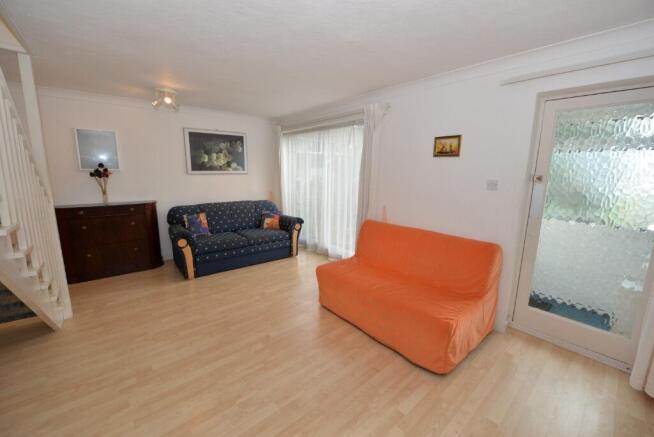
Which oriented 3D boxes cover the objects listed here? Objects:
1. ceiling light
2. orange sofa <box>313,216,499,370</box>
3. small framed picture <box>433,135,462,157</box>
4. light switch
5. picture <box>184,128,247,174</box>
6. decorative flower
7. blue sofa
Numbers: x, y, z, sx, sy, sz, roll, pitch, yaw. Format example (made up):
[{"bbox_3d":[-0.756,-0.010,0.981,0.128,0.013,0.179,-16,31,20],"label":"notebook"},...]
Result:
[{"bbox_3d":[-1.896,-1.401,2.997,0.240,0.190,0.240,-8,13,-42],"label":"ceiling light"},{"bbox_3d":[0.709,0.567,2.569,0.901,0.860,1.480,-8,13,-42],"label":"orange sofa"},{"bbox_3d":[1.200,-0.715,2.537,0.025,0.190,0.260,-8,13,-42],"label":"small framed picture"},{"bbox_3d":[1.487,-0.293,2.286,0.012,0.087,0.090,-8,13,-42],"label":"light switch"},{"bbox_3d":[-1.915,-1.157,4.520,1.060,0.740,0.030,-8,13,-42],"label":"picture"},{"bbox_3d":[-2.961,-0.507,3.312,0.200,0.410,0.180,-8,13,-42],"label":"decorative flower"},{"bbox_3d":[-1.474,0.238,4.243,1.910,0.900,0.990,-7,12,-40],"label":"blue sofa"}]

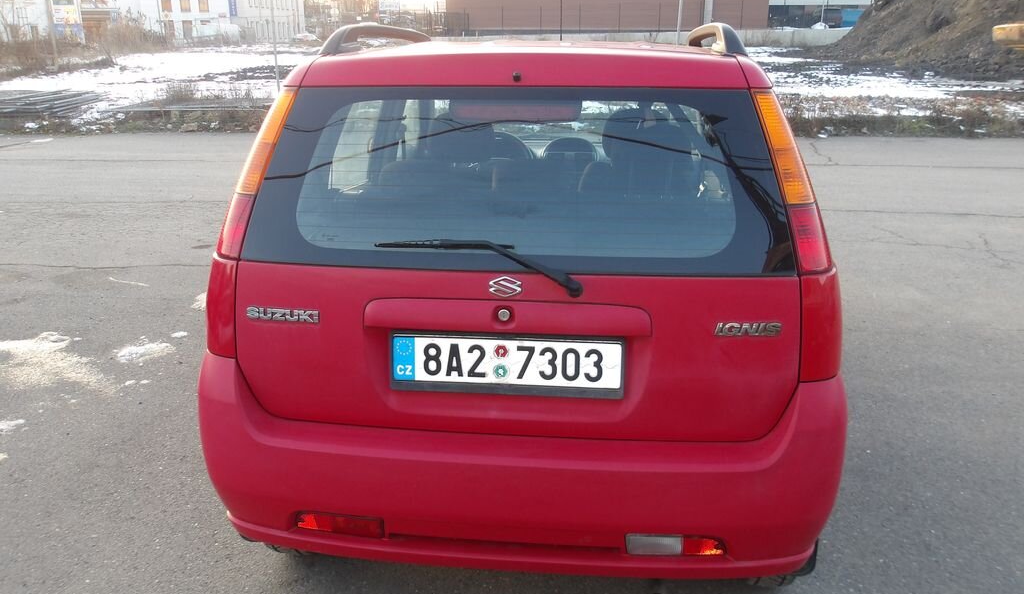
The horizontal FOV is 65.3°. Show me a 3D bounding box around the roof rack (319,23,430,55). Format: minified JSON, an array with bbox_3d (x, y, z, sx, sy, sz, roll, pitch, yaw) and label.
[{"bbox_3d":[-0.384,-0.839,2.602,0.080,0.100,1.300,2,18,6],"label":"roof rack"}]

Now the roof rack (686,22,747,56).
[{"bbox_3d":[0.600,-0.809,2.495,0.080,0.100,1.300,2,18,6],"label":"roof rack"}]

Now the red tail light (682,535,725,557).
[{"bbox_3d":[0.422,0.540,1.749,0.100,0.056,0.050,-1,18,-1],"label":"red tail light"}]

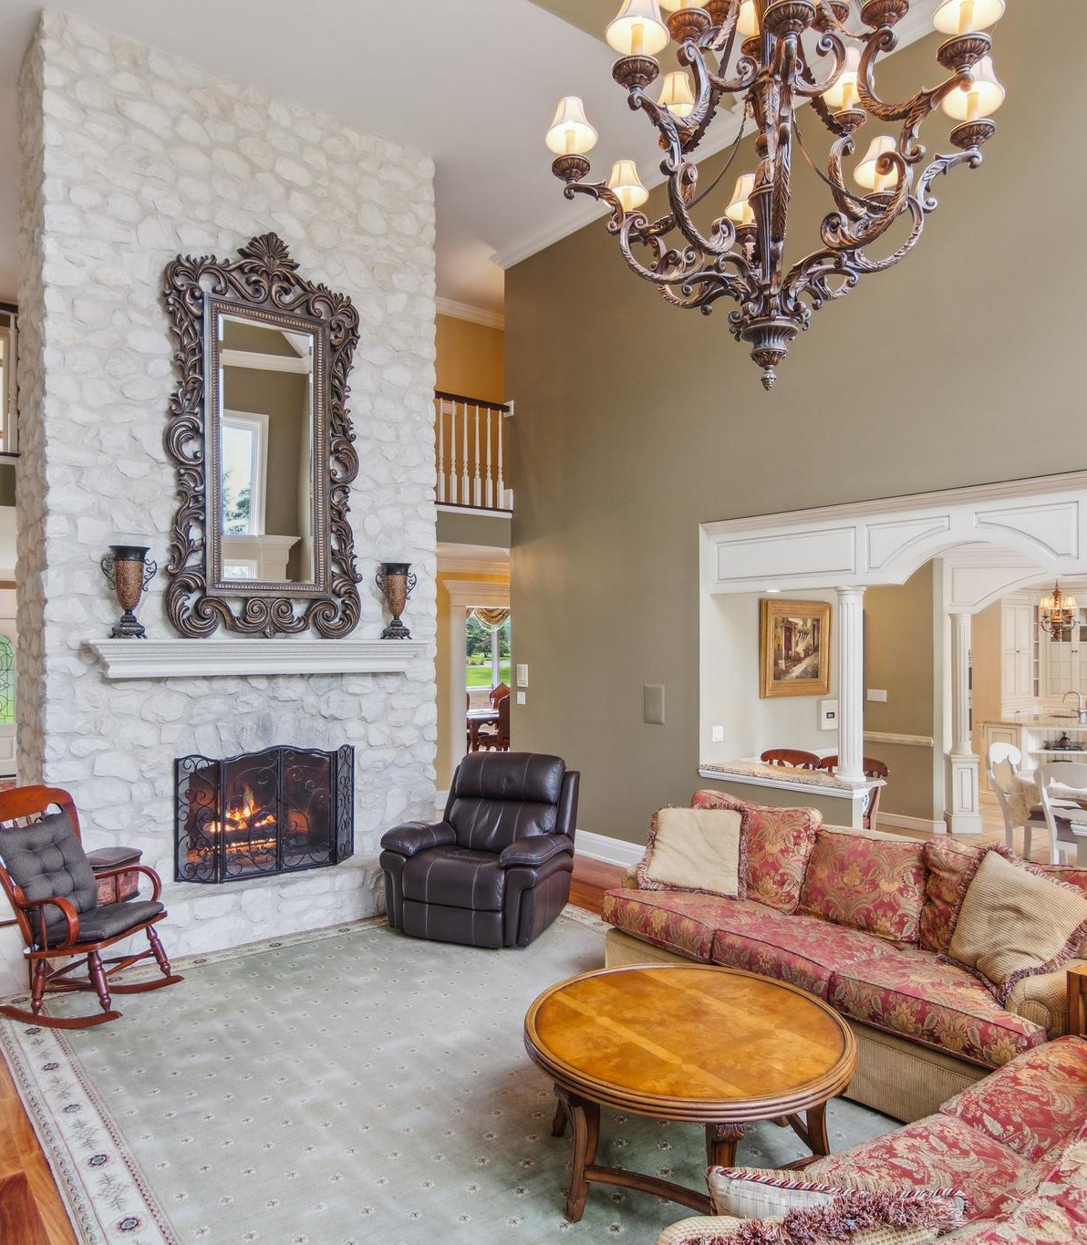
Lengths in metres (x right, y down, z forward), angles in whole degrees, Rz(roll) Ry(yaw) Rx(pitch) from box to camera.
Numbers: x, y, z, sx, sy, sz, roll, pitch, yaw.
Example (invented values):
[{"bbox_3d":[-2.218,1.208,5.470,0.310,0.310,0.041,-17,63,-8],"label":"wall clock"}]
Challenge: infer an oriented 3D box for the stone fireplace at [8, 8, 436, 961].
[{"bbox_3d":[-2.006,-0.819,6.199,2.736,5.610,1.476,0,-1,-39],"label":"stone fireplace"}]

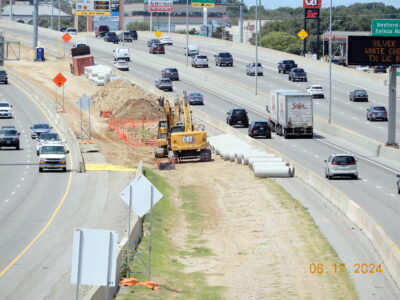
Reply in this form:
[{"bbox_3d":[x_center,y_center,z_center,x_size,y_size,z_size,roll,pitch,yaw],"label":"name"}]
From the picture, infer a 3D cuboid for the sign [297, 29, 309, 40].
[{"bbox_3d":[16.433,-18.344,552.000,1.700,1.700,0.050,0,2,-7],"label":"sign"}]

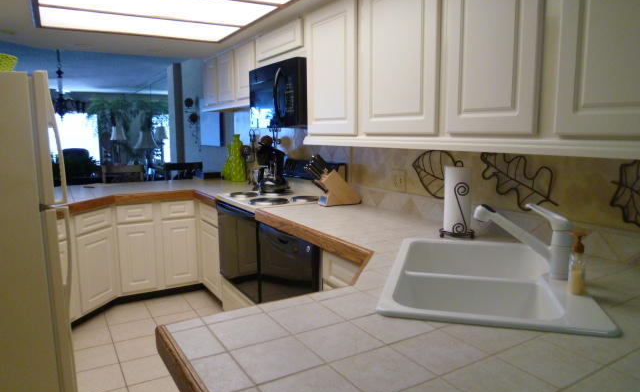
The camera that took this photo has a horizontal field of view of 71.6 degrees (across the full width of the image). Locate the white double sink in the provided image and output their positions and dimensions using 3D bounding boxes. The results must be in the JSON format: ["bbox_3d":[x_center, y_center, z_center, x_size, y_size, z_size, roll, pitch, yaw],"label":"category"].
[{"bbox_3d":[0.525,0.349,1.487,0.560,0.200,0.820,2,8,15],"label":"white double sink"}]

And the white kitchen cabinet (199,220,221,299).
[{"bbox_3d":[-0.620,0.464,3.679,0.580,0.560,0.490,-5,9,-31],"label":"white kitchen cabinet"}]

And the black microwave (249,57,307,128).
[{"bbox_3d":[-0.162,-0.691,3.152,0.410,0.422,0.741,-5,9,-31],"label":"black microwave"}]

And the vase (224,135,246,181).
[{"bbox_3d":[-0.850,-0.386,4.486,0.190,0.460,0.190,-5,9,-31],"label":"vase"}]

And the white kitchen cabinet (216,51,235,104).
[{"bbox_3d":[-0.710,-1.062,4.090,0.330,0.430,0.447,-5,9,-31],"label":"white kitchen cabinet"}]

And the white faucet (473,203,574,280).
[{"bbox_3d":[0.665,0.141,1.458,0.290,0.230,0.060,3,9,22],"label":"white faucet"}]

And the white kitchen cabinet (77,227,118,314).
[{"bbox_3d":[-1.916,0.531,3.343,0.550,0.560,0.420,1,8,10],"label":"white kitchen cabinet"}]

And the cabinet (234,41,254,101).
[{"bbox_3d":[-0.473,-1.009,3.702,0.330,0.430,0.420,-5,9,-31],"label":"cabinet"}]

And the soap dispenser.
[{"bbox_3d":[0.739,0.193,1.268,0.052,0.180,0.050,2,8,15],"label":"soap dispenser"}]

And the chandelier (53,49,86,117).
[{"bbox_3d":[-3.110,-1.369,5.400,0.560,0.800,0.560,-5,9,-31],"label":"chandelier"}]

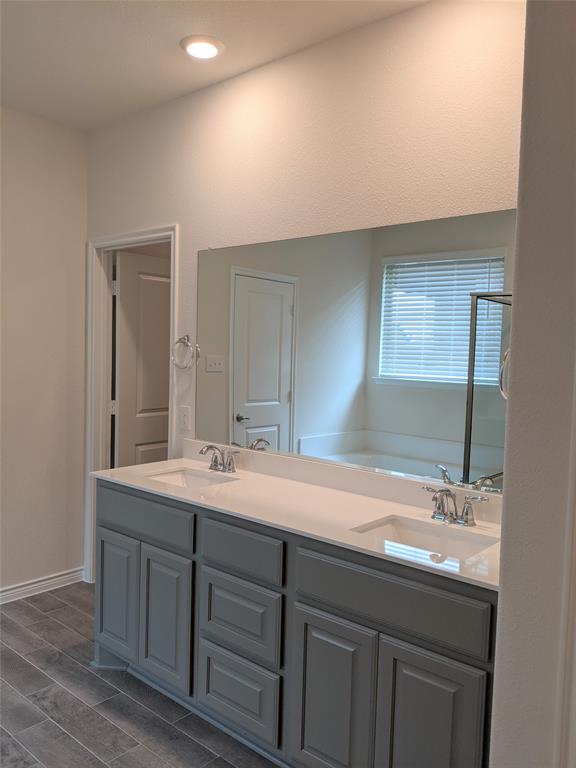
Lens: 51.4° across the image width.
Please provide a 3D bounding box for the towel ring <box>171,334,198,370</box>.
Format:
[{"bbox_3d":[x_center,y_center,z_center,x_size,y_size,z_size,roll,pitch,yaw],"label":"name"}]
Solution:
[{"bbox_3d":[-0.537,-0.163,3.068,0.166,0.175,0.060,4,4,40],"label":"towel ring"}]

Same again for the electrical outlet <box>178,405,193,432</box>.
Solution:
[{"bbox_3d":[-0.537,0.183,3.111,0.090,0.132,0.012,4,4,40],"label":"electrical outlet"}]

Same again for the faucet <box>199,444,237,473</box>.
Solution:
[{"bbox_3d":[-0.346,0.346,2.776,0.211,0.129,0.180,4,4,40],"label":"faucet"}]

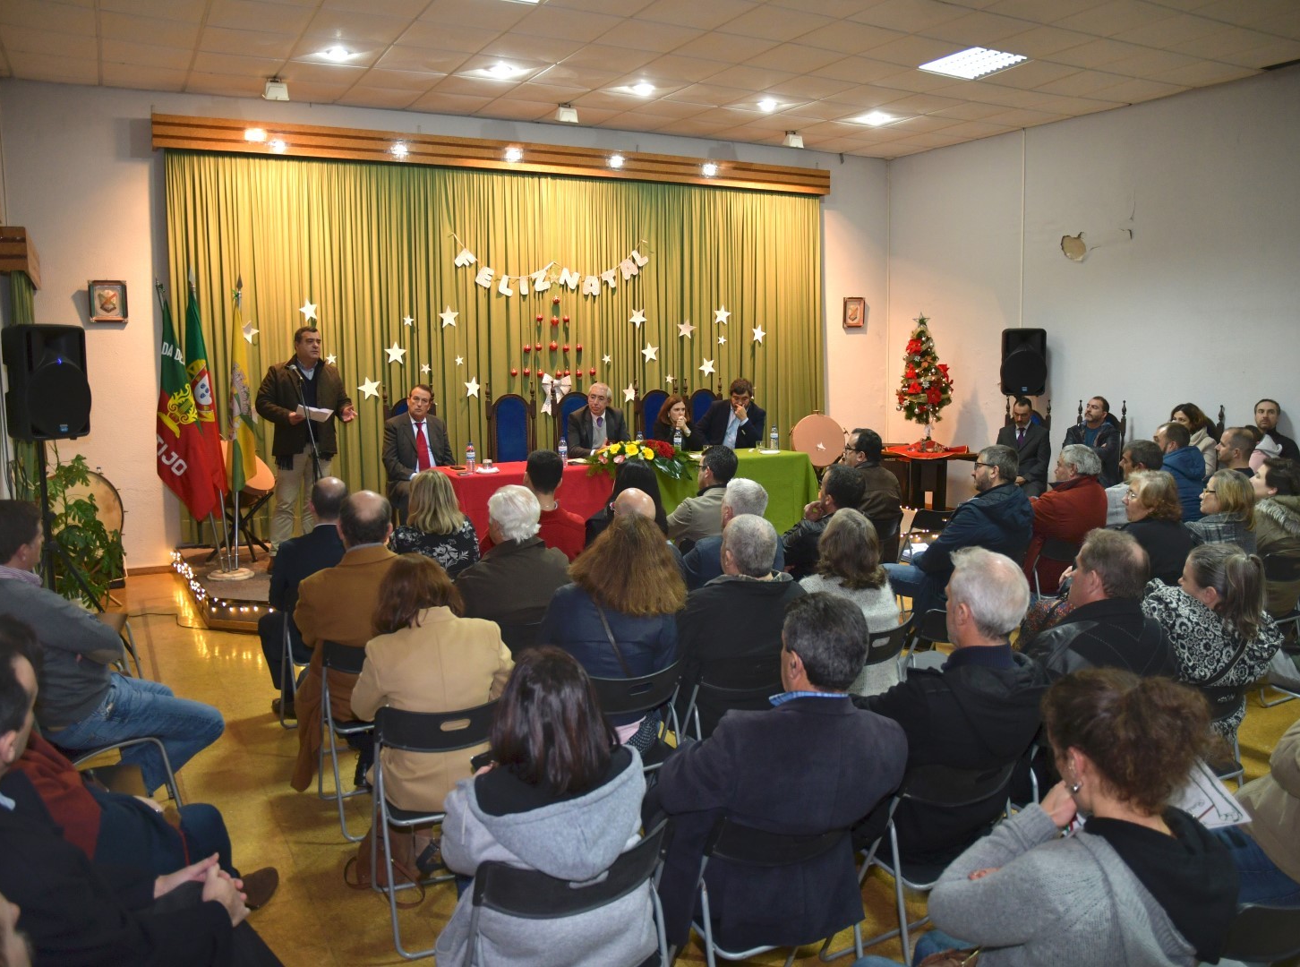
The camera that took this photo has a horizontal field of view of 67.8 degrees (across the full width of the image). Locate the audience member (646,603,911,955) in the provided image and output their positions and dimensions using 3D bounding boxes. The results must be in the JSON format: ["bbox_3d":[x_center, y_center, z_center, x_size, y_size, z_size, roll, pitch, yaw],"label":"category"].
[{"bbox_3d":[0.214,0.829,2.482,0.620,1.270,0.850,-4,9,-22],"label":"audience member"}]

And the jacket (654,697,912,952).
[{"bbox_3d":[0.310,0.781,2.359,0.590,0.640,0.440,-3,9,-17],"label":"jacket"}]

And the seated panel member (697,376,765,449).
[{"bbox_3d":[0.703,-0.251,8.402,0.580,1.280,0.750,-3,9,-16],"label":"seated panel member"}]

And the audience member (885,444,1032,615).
[{"bbox_3d":[1.681,0.409,5.221,0.550,1.280,0.900,-7,11,-36],"label":"audience member"}]

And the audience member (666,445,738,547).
[{"bbox_3d":[0.250,0.420,5.555,0.530,1.312,0.780,-7,11,-37],"label":"audience member"}]

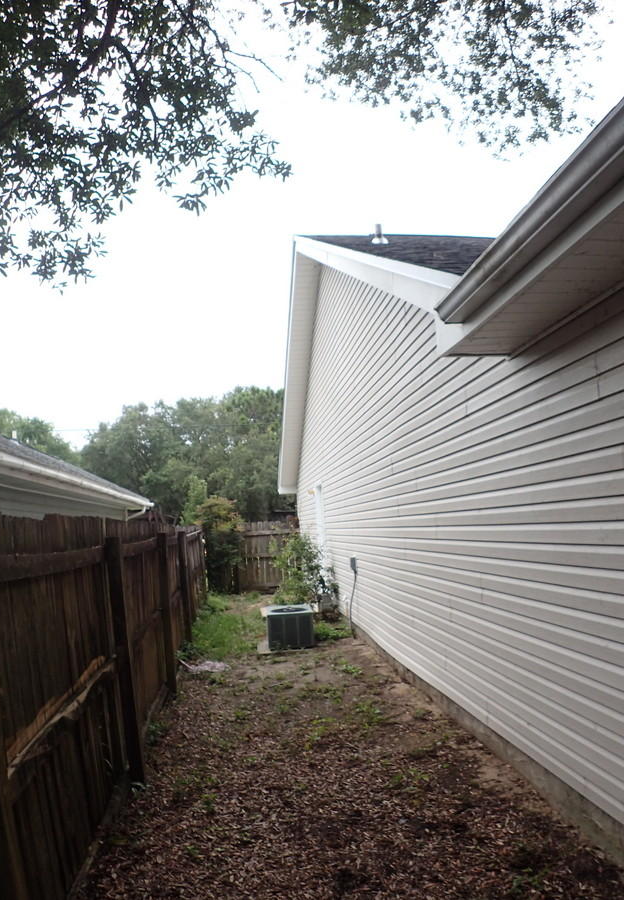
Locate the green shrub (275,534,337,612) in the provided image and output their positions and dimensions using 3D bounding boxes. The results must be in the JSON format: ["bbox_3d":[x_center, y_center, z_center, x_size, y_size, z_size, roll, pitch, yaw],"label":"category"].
[{"bbox_3d":[-0.123,2.277,16.200,1.120,1.480,1.120,-3,-5,-5],"label":"green shrub"}]

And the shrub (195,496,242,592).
[{"bbox_3d":[-2.343,2.361,21.800,1.150,2.350,1.180,-3,-5,-5],"label":"shrub"}]

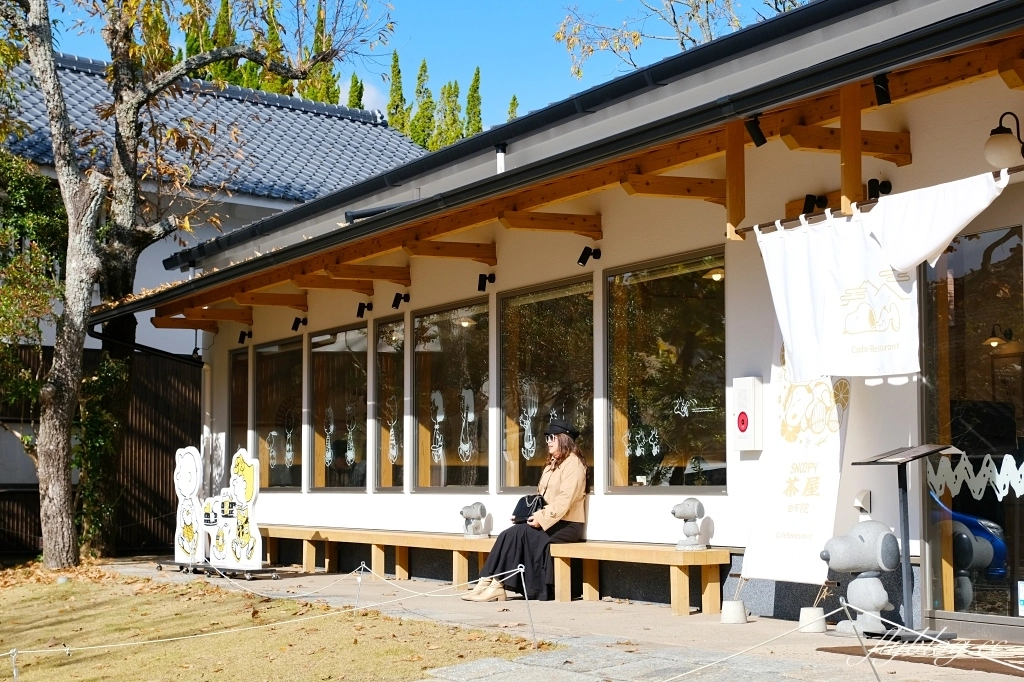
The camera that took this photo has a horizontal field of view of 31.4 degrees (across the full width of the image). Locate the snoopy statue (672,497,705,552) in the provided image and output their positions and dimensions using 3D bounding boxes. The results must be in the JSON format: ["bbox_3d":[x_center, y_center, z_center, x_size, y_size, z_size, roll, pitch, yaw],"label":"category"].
[{"bbox_3d":[1.174,1.222,12.126,0.235,0.344,0.170,2,-5,-27],"label":"snoopy statue"}]

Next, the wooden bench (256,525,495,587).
[{"bbox_3d":[-1.241,1.988,16.893,0.455,0.417,6.096,2,-5,-27],"label":"wooden bench"}]

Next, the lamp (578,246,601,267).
[{"bbox_3d":[0.588,-0.635,13.769,0.165,0.155,0.075,2,-5,-26],"label":"lamp"}]

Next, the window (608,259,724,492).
[{"bbox_3d":[1.084,0.250,12.940,0.090,1.650,1.650,2,-5,-26],"label":"window"}]

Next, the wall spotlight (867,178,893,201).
[{"bbox_3d":[2.165,-0.892,10.770,0.150,0.130,0.080,2,-5,-27],"label":"wall spotlight"}]

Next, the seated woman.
[{"bbox_3d":[0.087,1.263,13.655,0.940,1.344,0.550,2,-5,-27],"label":"seated woman"}]

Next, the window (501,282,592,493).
[{"bbox_3d":[0.267,0.378,14.690,0.080,1.650,1.640,2,-5,-27],"label":"window"}]

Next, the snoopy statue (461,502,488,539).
[{"bbox_3d":[-0.295,1.468,14.943,0.205,0.295,0.160,2,-5,-26],"label":"snoopy statue"}]

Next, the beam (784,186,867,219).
[{"bbox_3d":[1.932,-0.841,11.234,0.040,0.110,0.790,2,-5,-26],"label":"beam"}]

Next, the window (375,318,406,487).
[{"bbox_3d":[-1.153,0.607,17.401,0.090,1.650,0.740,2,-5,-26],"label":"window"}]

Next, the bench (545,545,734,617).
[{"bbox_3d":[0.848,1.653,12.723,0.434,0.417,1.921,2,-5,-27],"label":"bench"}]

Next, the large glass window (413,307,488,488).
[{"bbox_3d":[-0.543,0.510,16.185,0.090,1.650,1.640,2,-5,-26],"label":"large glass window"}]

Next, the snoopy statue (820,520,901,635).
[{"bbox_3d":[1.993,1.357,10.465,0.450,0.645,0.340,2,-5,-19],"label":"snoopy statue"}]

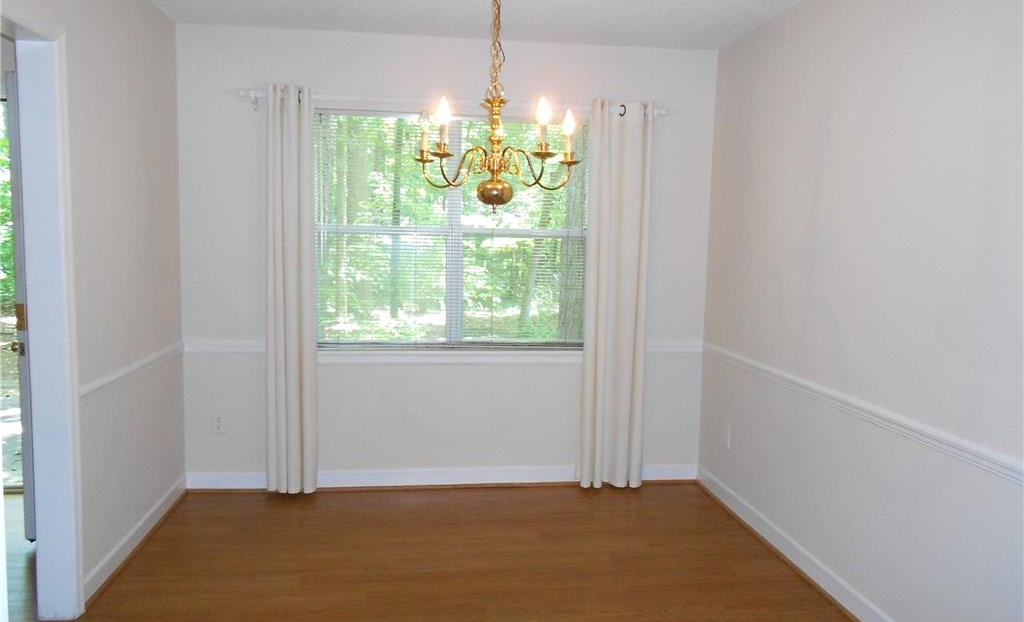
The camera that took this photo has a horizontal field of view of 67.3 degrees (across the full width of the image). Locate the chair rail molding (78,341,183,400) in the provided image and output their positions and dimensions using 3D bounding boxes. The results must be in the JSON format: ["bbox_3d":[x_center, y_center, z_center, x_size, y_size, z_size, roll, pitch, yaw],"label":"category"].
[{"bbox_3d":[-1.644,0.249,3.424,0.021,0.059,1.275,0,5,-7],"label":"chair rail molding"}]

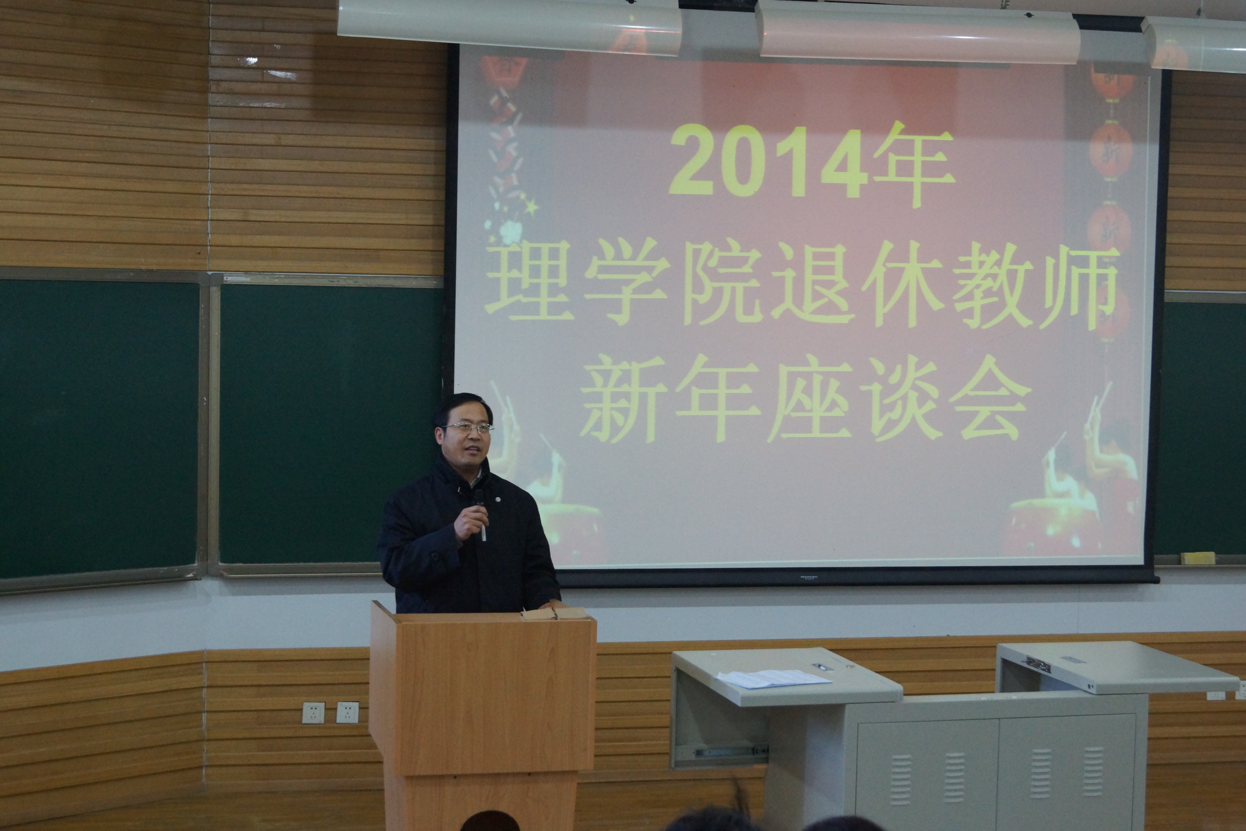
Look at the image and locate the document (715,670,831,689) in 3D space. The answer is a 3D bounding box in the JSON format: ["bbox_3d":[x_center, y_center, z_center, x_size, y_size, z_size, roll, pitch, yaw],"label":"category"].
[{"bbox_3d":[0.463,0.811,6.396,0.300,0.015,0.212,-1,4,-28],"label":"document"}]

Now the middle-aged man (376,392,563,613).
[{"bbox_3d":[-0.488,0.779,6.521,0.550,1.700,0.400,0,4,-16],"label":"middle-aged man"}]

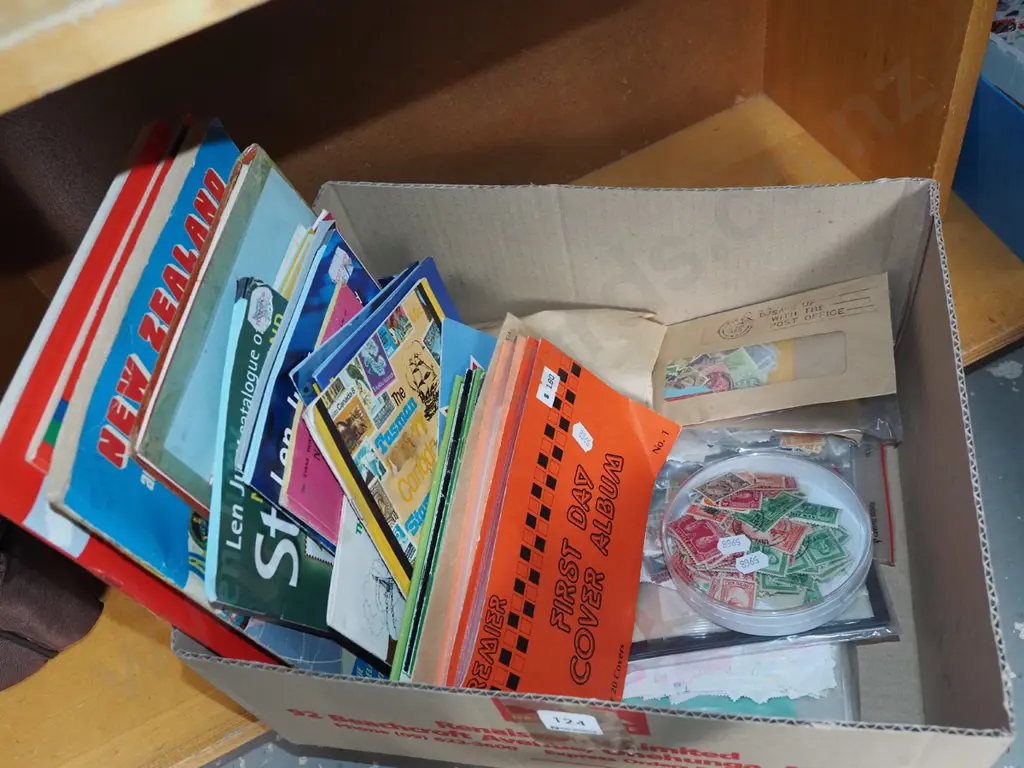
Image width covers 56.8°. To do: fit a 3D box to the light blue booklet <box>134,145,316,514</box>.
[{"bbox_3d":[-0.135,0.001,0.593,0.011,0.190,0.239,-15,46,21],"label":"light blue booklet"}]

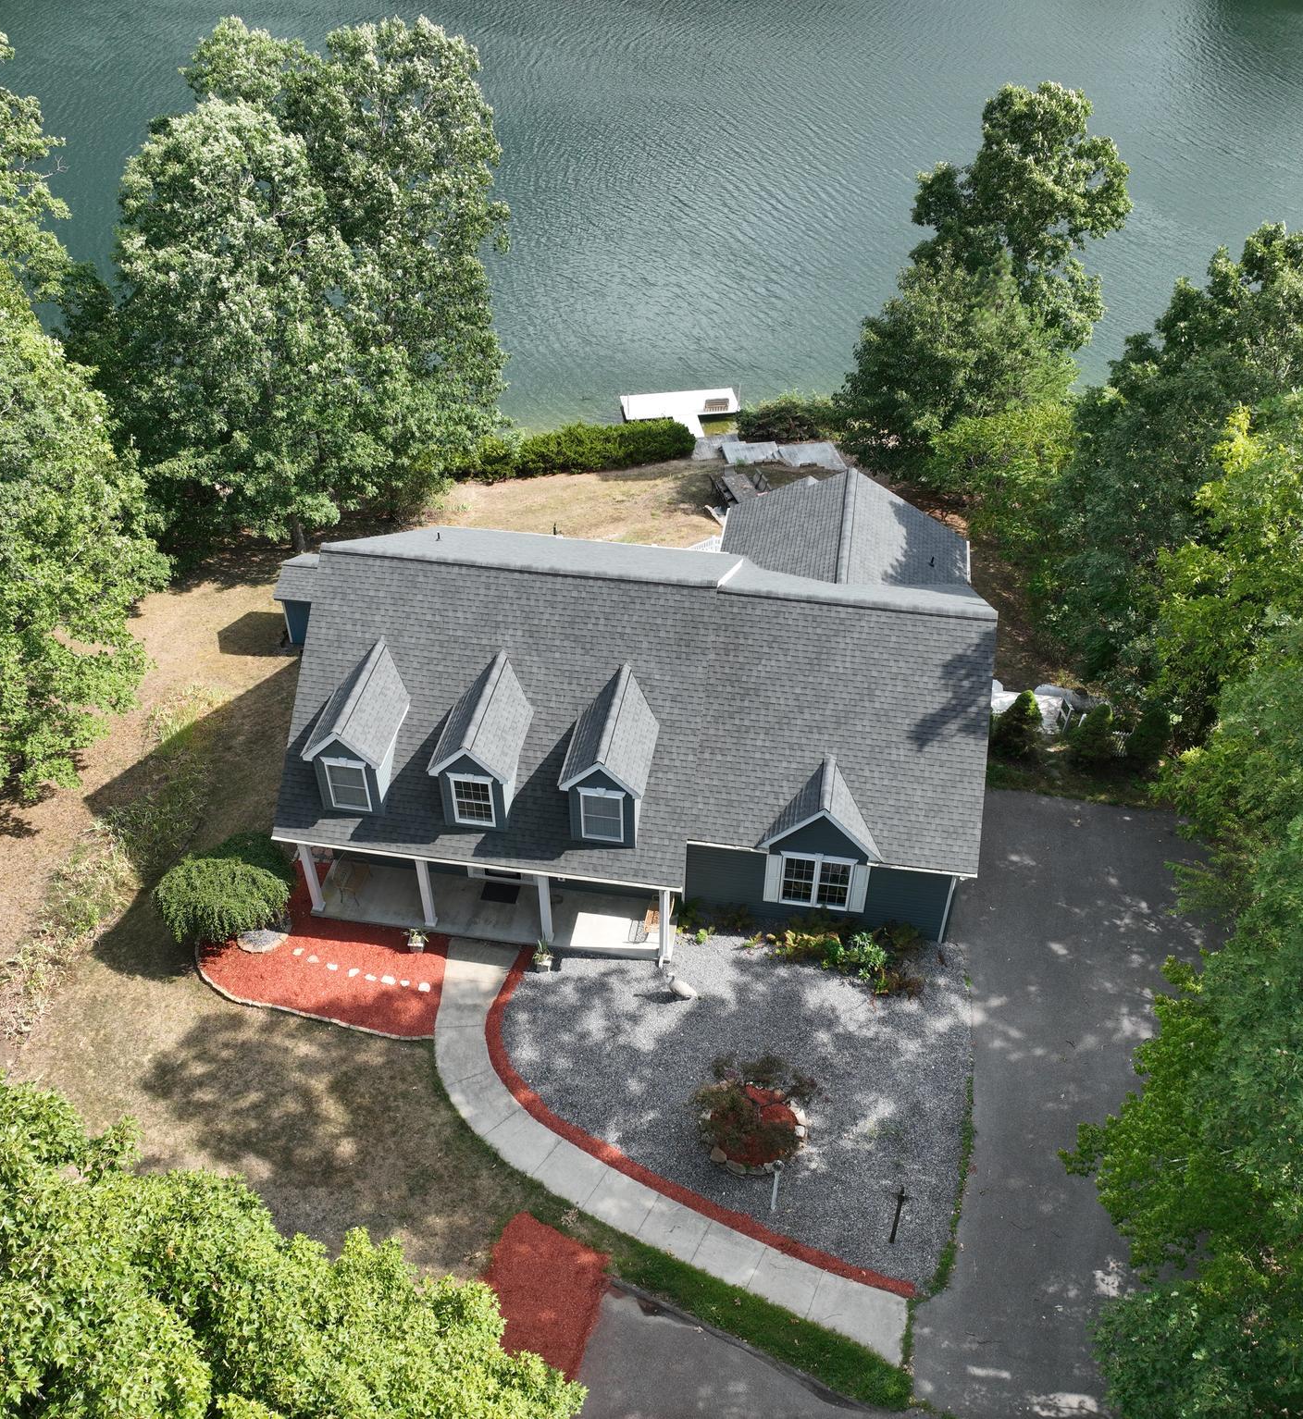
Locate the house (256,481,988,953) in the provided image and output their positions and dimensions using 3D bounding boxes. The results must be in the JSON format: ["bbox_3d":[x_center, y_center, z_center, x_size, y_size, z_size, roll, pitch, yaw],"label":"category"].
[{"bbox_3d":[0.302,-1.368,34.271,15.950,7.670,14.850,6,42,6],"label":"house"}]

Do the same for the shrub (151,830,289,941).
[{"bbox_3d":[-10.092,4.348,31.175,3.100,1.800,2.900,6,42,6],"label":"shrub"}]

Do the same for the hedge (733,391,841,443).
[{"bbox_3d":[5.717,-12.097,54.132,4.310,1.400,1.800,3,42,2],"label":"hedge"}]

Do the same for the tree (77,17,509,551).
[{"bbox_3d":[-10.664,-12.422,41.423,12.600,16.700,11.200,6,42,6],"label":"tree"}]

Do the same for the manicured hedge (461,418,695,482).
[{"bbox_3d":[-3.047,-10.166,51.243,9.250,1.350,1.600,-8,42,-10],"label":"manicured hedge"}]

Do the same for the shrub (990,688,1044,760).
[{"bbox_3d":[9.932,0.351,35.645,1.400,1.950,1.400,6,42,6],"label":"shrub"}]

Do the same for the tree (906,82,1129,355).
[{"bbox_3d":[14.314,-17.736,52.047,8.200,13.200,8.000,6,42,6],"label":"tree"}]

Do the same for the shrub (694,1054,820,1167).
[{"bbox_3d":[2.145,8.273,26.987,2.400,1.000,2.250,1,42,0],"label":"shrub"}]

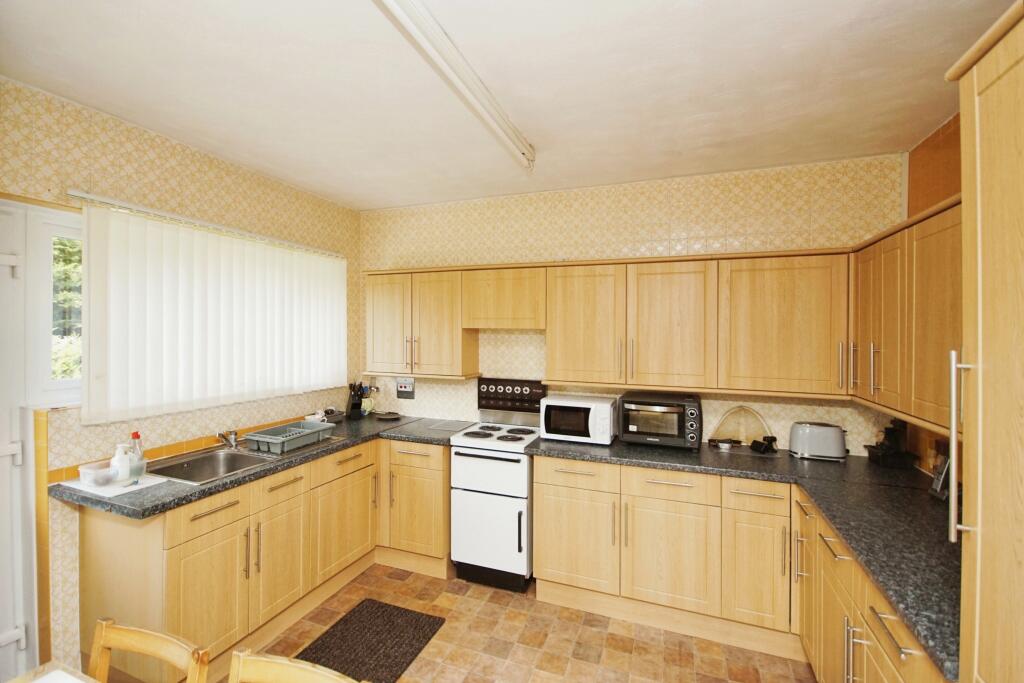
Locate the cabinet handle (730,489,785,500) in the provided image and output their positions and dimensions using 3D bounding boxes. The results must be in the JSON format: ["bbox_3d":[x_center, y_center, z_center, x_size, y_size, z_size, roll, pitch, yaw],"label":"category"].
[{"bbox_3d":[1.204,0.747,2.237,0.230,0.013,0.035,1,1,21],"label":"cabinet handle"}]

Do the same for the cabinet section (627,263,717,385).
[{"bbox_3d":[0.978,-0.099,2.793,0.497,0.721,0.320,1,1,21],"label":"cabinet section"}]

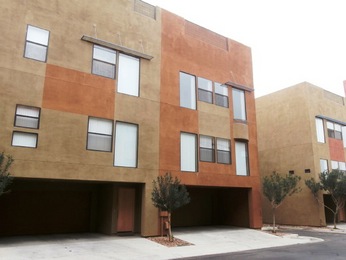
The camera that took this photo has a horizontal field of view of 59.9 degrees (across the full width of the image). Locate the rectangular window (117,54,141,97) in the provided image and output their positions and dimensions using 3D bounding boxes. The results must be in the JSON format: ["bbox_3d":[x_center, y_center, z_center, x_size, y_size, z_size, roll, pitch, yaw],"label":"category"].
[{"bbox_3d":[-2.273,-2.823,15.402,1.230,2.149,0.120,9,-16,-34],"label":"rectangular window"}]

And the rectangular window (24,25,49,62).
[{"bbox_3d":[-5.827,-3.683,12.838,0.912,1.514,0.130,8,-15,-33],"label":"rectangular window"}]

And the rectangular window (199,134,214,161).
[{"bbox_3d":[1.948,1.080,17.135,1.186,1.510,0.130,8,-15,-33],"label":"rectangular window"}]

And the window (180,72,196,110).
[{"bbox_3d":[0.850,-2.232,17.113,1.175,2.094,0.130,8,-15,-33],"label":"window"}]

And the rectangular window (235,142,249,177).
[{"bbox_3d":[4.240,1.724,18.571,1.230,2.163,0.130,8,-15,-33],"label":"rectangular window"}]

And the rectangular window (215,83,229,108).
[{"bbox_3d":[3.063,-2.208,19.094,1.193,1.534,0.120,9,-16,-34],"label":"rectangular window"}]

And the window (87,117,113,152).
[{"bbox_3d":[-3.327,0.203,13.697,1.222,1.532,0.130,8,-15,-33],"label":"window"}]

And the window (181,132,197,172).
[{"bbox_3d":[0.890,1.234,16.748,1.228,2.158,0.120,9,-16,-34],"label":"window"}]

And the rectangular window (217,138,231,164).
[{"bbox_3d":[3.083,1.279,18.312,1.212,1.529,0.120,9,-16,-34],"label":"rectangular window"}]

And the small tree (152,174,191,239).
[{"bbox_3d":[-0.083,3.360,13.248,1.689,2.916,1.655,0,-13,0],"label":"small tree"}]

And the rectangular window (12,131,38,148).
[{"bbox_3d":[-5.940,0.394,12.035,0.914,0.601,0.120,9,-16,-34],"label":"rectangular window"}]

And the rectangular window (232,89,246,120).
[{"bbox_3d":[4.382,-1.678,19.921,1.214,2.144,0.120,9,-16,-34],"label":"rectangular window"}]

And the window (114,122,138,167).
[{"bbox_3d":[-2.236,0.695,14.339,1.237,2.176,0.130,8,-15,-33],"label":"window"}]

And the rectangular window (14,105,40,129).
[{"bbox_3d":[-5.867,-0.524,12.109,0.916,0.909,0.130,8,-15,-33],"label":"rectangular window"}]

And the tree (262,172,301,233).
[{"bbox_3d":[6.154,4.012,16.840,2.018,3.353,1.934,9,-16,-34],"label":"tree"}]

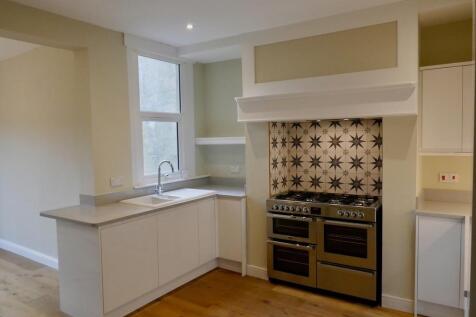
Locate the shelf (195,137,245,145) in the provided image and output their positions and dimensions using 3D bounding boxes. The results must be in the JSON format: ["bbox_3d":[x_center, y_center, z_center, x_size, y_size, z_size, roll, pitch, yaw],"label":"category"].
[{"bbox_3d":[-0.089,-0.224,4.253,0.957,0.079,0.267,1,3,32],"label":"shelf"}]

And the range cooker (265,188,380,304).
[{"bbox_3d":[0.873,0.849,3.267,1.012,0.911,0.624,1,3,32],"label":"range cooker"}]

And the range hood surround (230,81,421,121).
[{"bbox_3d":[0.717,-0.489,3.056,1.658,0.255,0.179,1,3,32],"label":"range hood surround"}]

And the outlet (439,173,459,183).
[{"bbox_3d":[1.989,0.185,3.111,0.147,0.087,0.012,1,3,32],"label":"outlet"}]

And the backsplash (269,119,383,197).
[{"bbox_3d":[0.921,-0.003,3.352,1.078,0.810,0.490,1,3,32],"label":"backsplash"}]

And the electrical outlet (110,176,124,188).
[{"bbox_3d":[-1.215,0.235,3.355,0.012,0.087,0.151,1,3,32],"label":"electrical outlet"}]

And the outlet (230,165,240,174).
[{"bbox_3d":[-0.037,0.140,4.385,0.141,0.087,0.012,1,3,32],"label":"outlet"}]

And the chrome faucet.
[{"bbox_3d":[-0.807,0.218,3.700,0.242,0.381,0.111,1,3,32],"label":"chrome faucet"}]

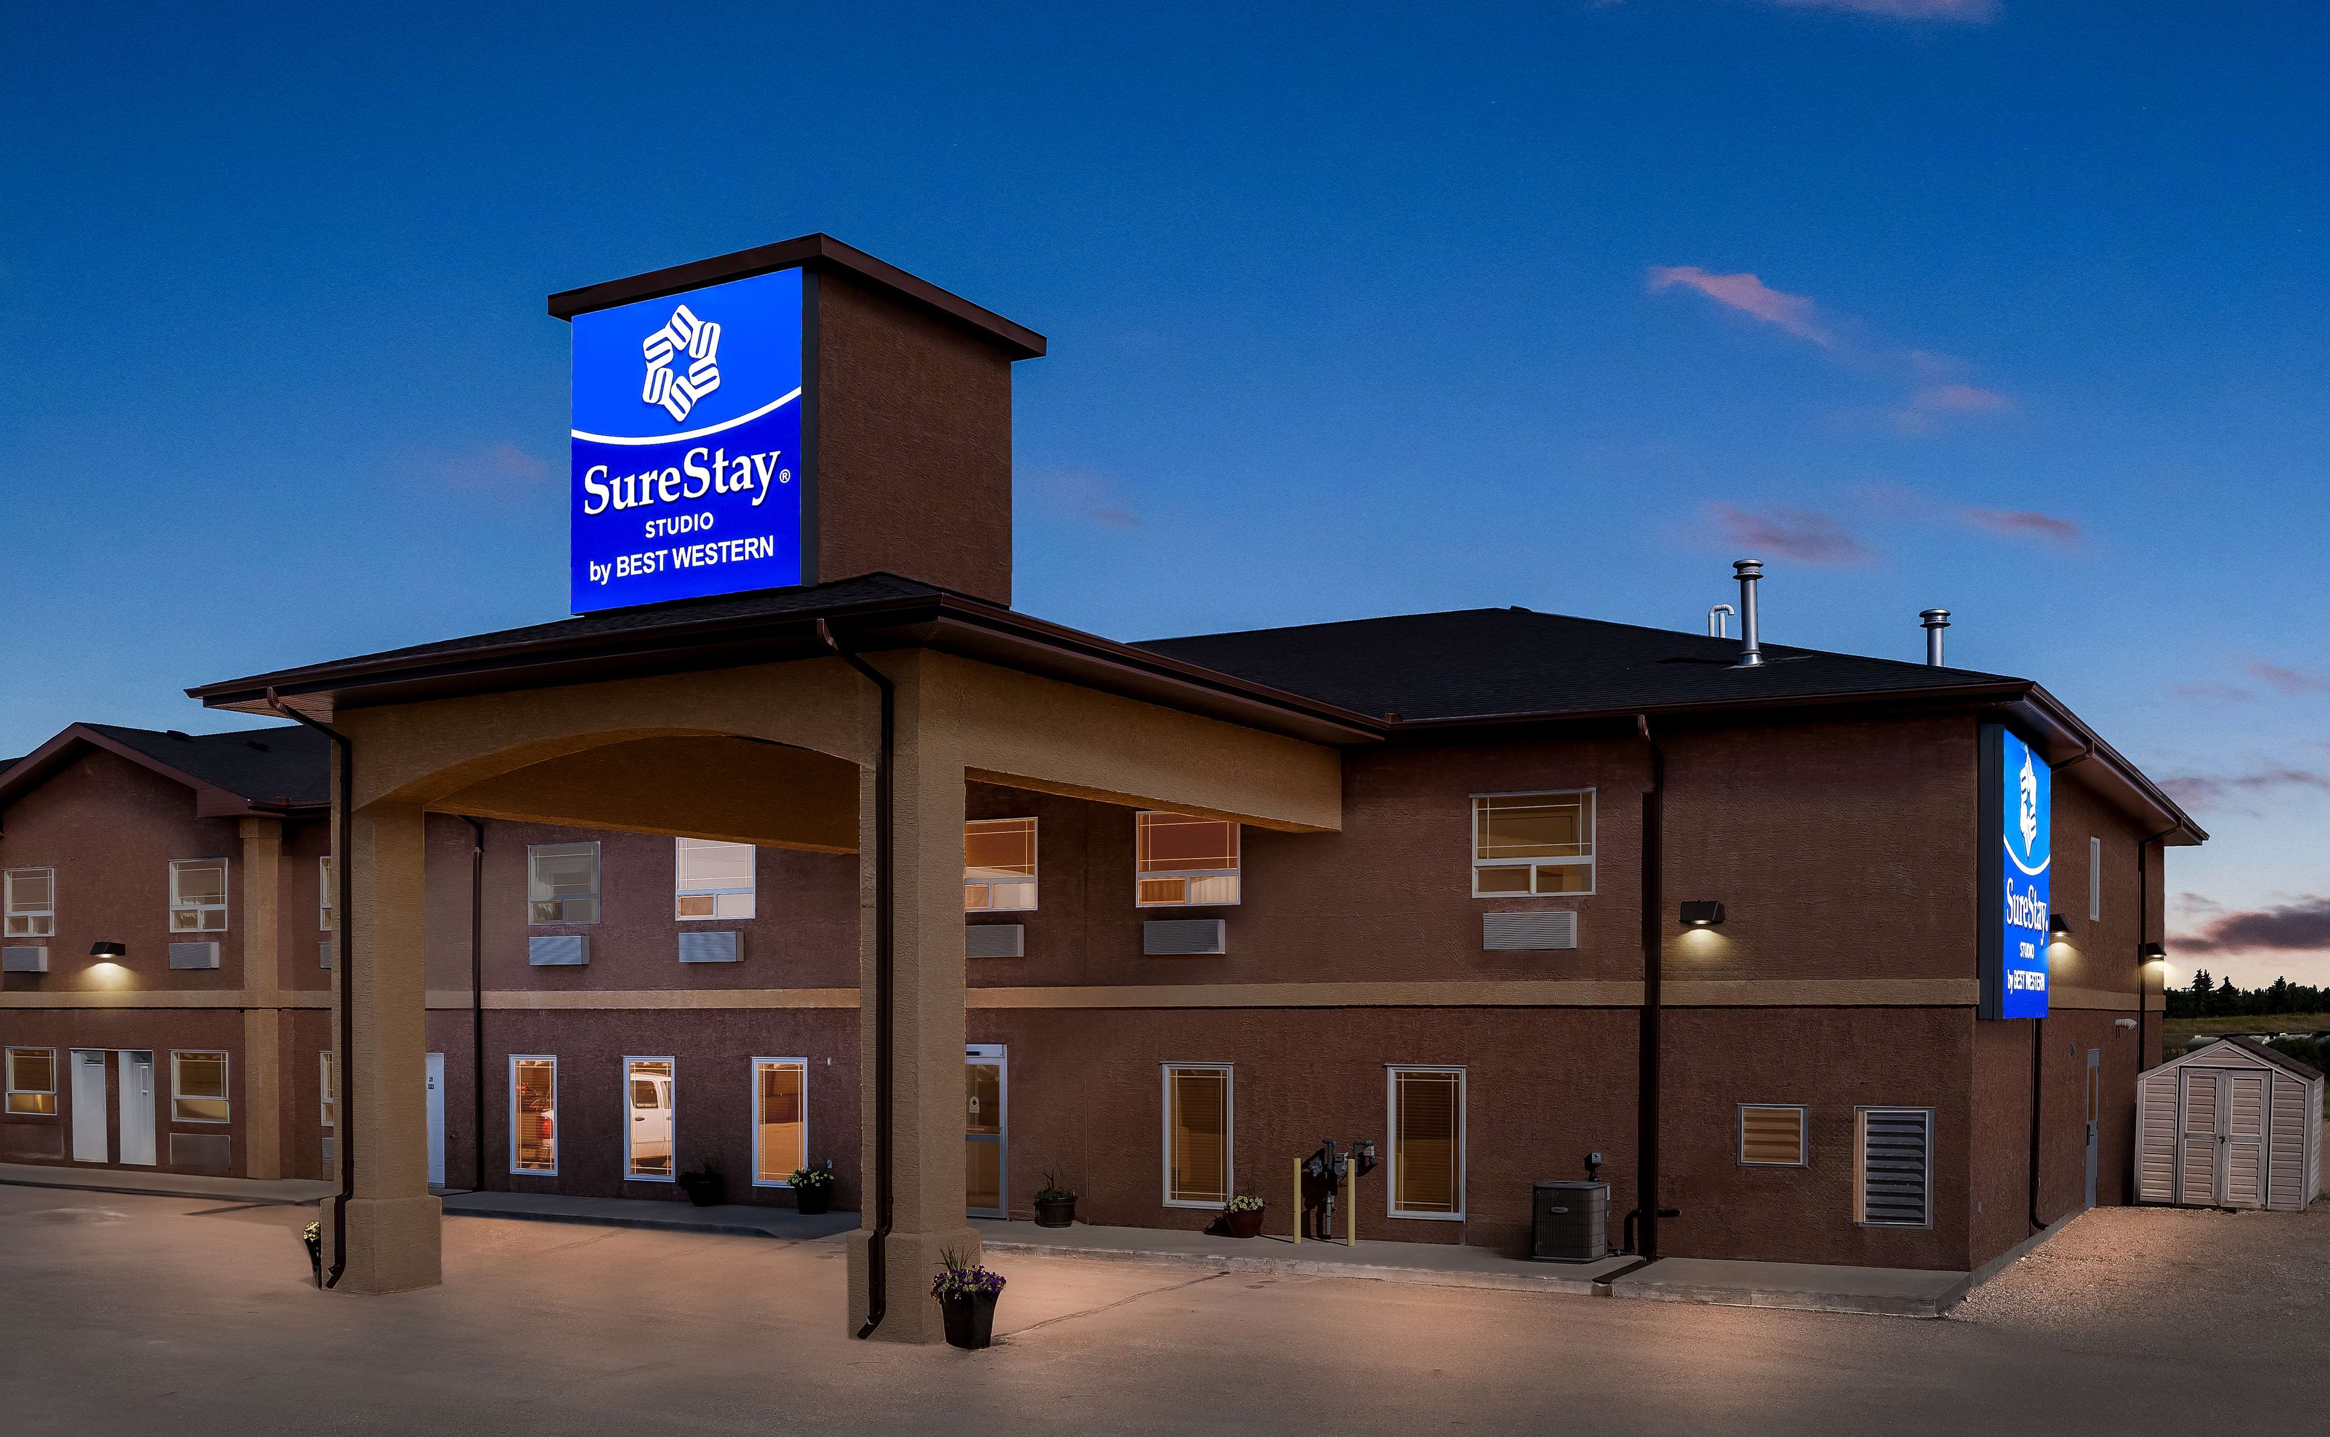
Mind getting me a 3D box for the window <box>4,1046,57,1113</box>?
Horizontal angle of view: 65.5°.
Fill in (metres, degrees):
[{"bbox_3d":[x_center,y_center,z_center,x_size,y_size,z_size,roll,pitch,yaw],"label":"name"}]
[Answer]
[{"bbox_3d":[-20.589,6.586,32.905,1.470,1.220,0.120,-2,-5,25],"label":"window"}]

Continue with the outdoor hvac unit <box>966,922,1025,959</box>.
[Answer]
[{"bbox_3d":[-2.403,3.011,24.493,1.050,0.430,0.190,-2,-5,25],"label":"outdoor hvac unit"}]

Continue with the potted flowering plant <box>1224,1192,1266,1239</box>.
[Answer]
[{"bbox_3d":[0.942,5.840,21.300,0.480,0.540,0.480,0,-5,0],"label":"potted flowering plant"}]

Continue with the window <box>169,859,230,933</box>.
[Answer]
[{"bbox_3d":[-16.547,3.050,31.057,1.480,1.240,0.120,-2,-5,25],"label":"window"}]

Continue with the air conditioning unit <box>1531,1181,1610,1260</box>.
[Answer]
[{"bbox_3d":[4.603,5.704,20.627,0.680,0.830,0.720,-2,-5,25],"label":"air conditioning unit"}]

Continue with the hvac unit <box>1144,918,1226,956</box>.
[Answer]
[{"bbox_3d":[0.240,2.648,21.986,1.000,0.430,0.220,-2,-5,27],"label":"hvac unit"}]

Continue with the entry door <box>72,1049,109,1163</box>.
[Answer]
[{"bbox_3d":[-18.924,6.829,31.903,0.980,2.030,0.080,-2,-4,26],"label":"entry door"}]

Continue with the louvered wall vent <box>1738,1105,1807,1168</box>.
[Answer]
[{"bbox_3d":[6.667,4.586,19.900,0.740,0.680,0.100,-3,-5,28],"label":"louvered wall vent"}]

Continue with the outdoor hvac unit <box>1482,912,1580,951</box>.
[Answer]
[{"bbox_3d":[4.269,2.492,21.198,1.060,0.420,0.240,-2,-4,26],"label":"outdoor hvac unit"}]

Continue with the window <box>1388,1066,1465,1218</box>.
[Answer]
[{"bbox_3d":[3.178,5.163,22.035,0.940,1.840,0.120,-2,-5,25],"label":"window"}]

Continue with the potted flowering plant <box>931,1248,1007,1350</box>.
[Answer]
[{"bbox_3d":[-1.714,5.049,15.800,0.620,0.840,0.600,-2,-4,26],"label":"potted flowering plant"}]

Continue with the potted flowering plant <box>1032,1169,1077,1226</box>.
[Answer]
[{"bbox_3d":[-1.467,6.286,23.750,0.540,0.760,0.540,0,-5,0],"label":"potted flowering plant"}]

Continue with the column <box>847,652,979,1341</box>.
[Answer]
[{"bbox_3d":[-2.157,2.310,15.600,0.780,5.700,0.780,-3,-5,30],"label":"column"}]

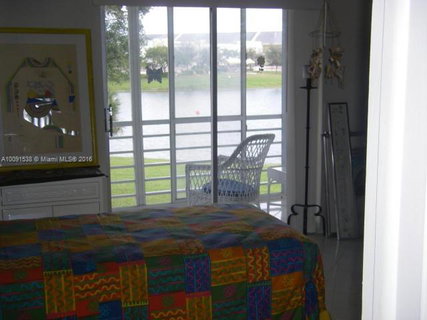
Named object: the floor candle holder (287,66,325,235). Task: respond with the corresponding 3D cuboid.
[{"bbox_3d":[0.816,-0.036,5.410,0.335,1.525,0.310,1,9,9],"label":"floor candle holder"}]

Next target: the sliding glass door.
[{"bbox_3d":[-0.061,-0.261,5.329,1.710,2.014,0.110,-4,9,-18],"label":"sliding glass door"}]

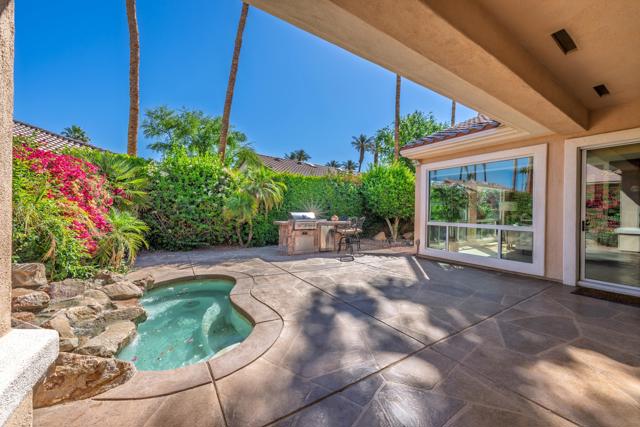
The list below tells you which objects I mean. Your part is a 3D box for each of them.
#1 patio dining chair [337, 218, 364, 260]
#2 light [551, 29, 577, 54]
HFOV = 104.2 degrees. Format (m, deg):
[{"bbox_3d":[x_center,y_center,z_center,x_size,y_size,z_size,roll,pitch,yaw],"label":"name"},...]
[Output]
[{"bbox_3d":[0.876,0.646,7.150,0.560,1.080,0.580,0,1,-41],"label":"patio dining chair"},{"bbox_3d":[2.560,-1.770,2.600,0.520,0.050,0.120,1,0,-34],"label":"light"}]

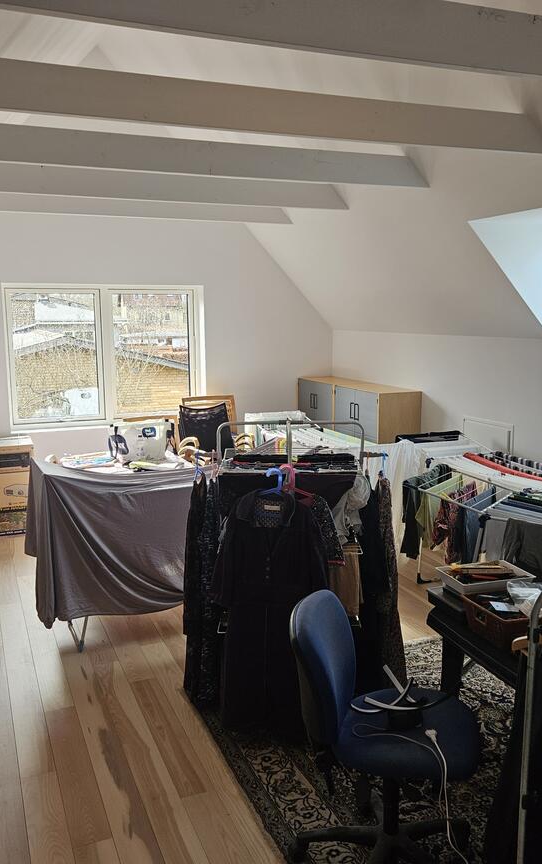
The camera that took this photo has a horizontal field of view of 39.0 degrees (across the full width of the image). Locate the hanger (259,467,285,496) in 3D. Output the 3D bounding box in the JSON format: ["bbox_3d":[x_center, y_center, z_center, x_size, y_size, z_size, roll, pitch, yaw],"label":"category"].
[{"bbox_3d":[0.014,0.229,2.999,0.380,0.200,0.015,0,9,1],"label":"hanger"}]

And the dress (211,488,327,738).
[{"bbox_3d":[-0.004,0.737,3.078,0.461,1.043,0.180,0,9,1],"label":"dress"}]

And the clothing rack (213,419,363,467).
[{"bbox_3d":[0.093,0.583,3.488,0.680,1.260,0.640,0,9,1],"label":"clothing rack"}]

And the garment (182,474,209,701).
[{"bbox_3d":[-0.342,0.672,3.507,0.120,0.974,0.420,0,9,1],"label":"garment"}]

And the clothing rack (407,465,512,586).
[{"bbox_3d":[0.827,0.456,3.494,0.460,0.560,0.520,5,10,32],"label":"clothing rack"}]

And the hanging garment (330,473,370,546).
[{"bbox_3d":[0.329,0.317,3.170,0.180,0.300,0.130,0,9,1],"label":"hanging garment"}]

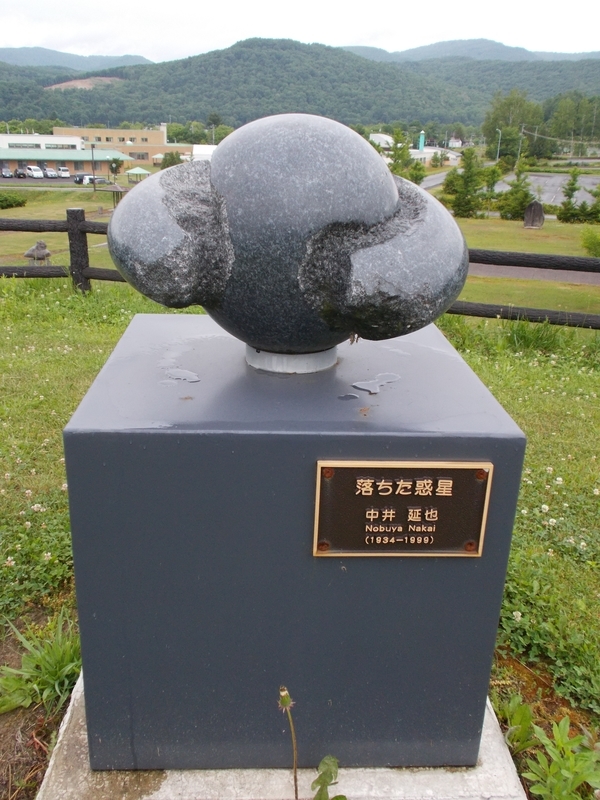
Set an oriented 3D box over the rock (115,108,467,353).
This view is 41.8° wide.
[{"bbox_3d":[-0.024,-0.360,1.700,0.804,0.500,0.541,6,21,11],"label":"rock"}]

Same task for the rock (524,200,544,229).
[{"bbox_3d":[18.494,-14.658,61.956,1.539,2.079,0.800,8,21,15],"label":"rock"}]

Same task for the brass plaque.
[{"bbox_3d":[0.190,0.208,1.458,0.321,0.196,0.014,1,20,-3],"label":"brass plaque"}]

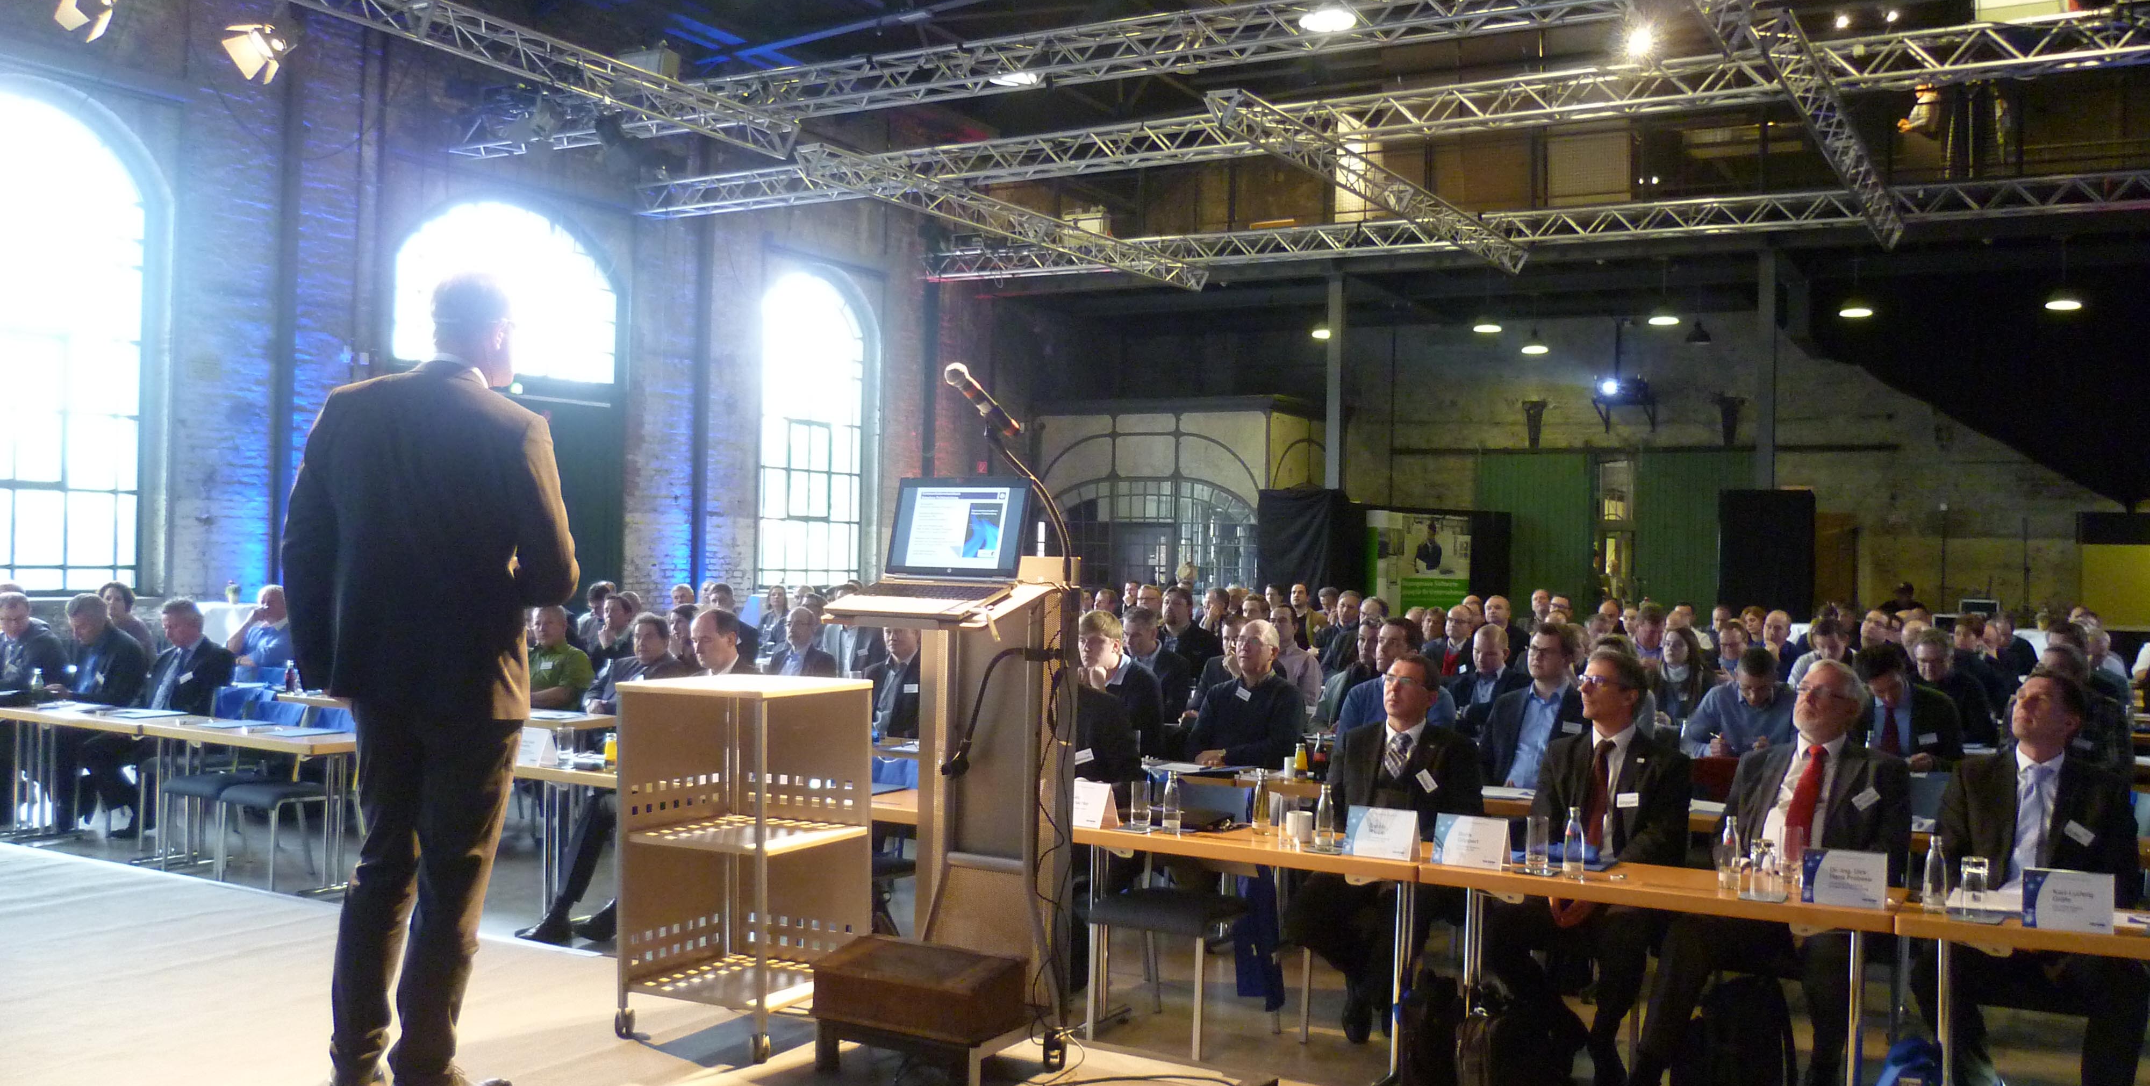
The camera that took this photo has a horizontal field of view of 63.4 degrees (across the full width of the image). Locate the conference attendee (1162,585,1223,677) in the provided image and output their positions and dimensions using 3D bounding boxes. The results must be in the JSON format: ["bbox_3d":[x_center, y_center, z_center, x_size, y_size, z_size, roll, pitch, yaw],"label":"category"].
[{"bbox_3d":[0.703,1.012,10.877,0.550,1.400,0.740,1,0,35],"label":"conference attendee"}]

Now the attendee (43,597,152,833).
[{"bbox_3d":[-5.462,0.943,9.679,0.550,1.323,0.760,1,0,30],"label":"attendee"}]

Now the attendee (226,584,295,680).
[{"bbox_3d":[-6.151,0.964,12.919,0.620,1.320,0.820,1,0,25],"label":"attendee"}]

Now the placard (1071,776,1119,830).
[{"bbox_3d":[0.030,0.879,5.830,0.210,0.140,0.110,1,-1,31],"label":"placard"}]

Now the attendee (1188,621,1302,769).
[{"bbox_3d":[0.740,1.031,7.650,0.550,1.370,0.800,1,-1,31],"label":"attendee"}]

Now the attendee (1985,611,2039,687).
[{"bbox_3d":[6.163,1.156,11.549,0.580,1.340,0.780,1,0,37],"label":"attendee"}]

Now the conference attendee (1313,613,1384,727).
[{"bbox_3d":[1.461,1.056,9.099,0.540,1.339,0.740,1,0,35],"label":"conference attendee"}]

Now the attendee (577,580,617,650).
[{"bbox_3d":[-3.919,0.998,13.727,0.560,1.350,0.800,1,0,30],"label":"attendee"}]

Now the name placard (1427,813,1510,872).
[{"bbox_3d":[1.211,0.911,5.304,0.210,0.140,0.100,1,0,30],"label":"name placard"}]

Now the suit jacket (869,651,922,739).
[{"bbox_3d":[-0.880,0.893,8.600,0.520,0.700,0.380,1,-1,31],"label":"suit jacket"}]

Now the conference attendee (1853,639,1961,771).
[{"bbox_3d":[3.897,1.140,8.294,0.640,1.310,0.850,1,0,30],"label":"conference attendee"}]

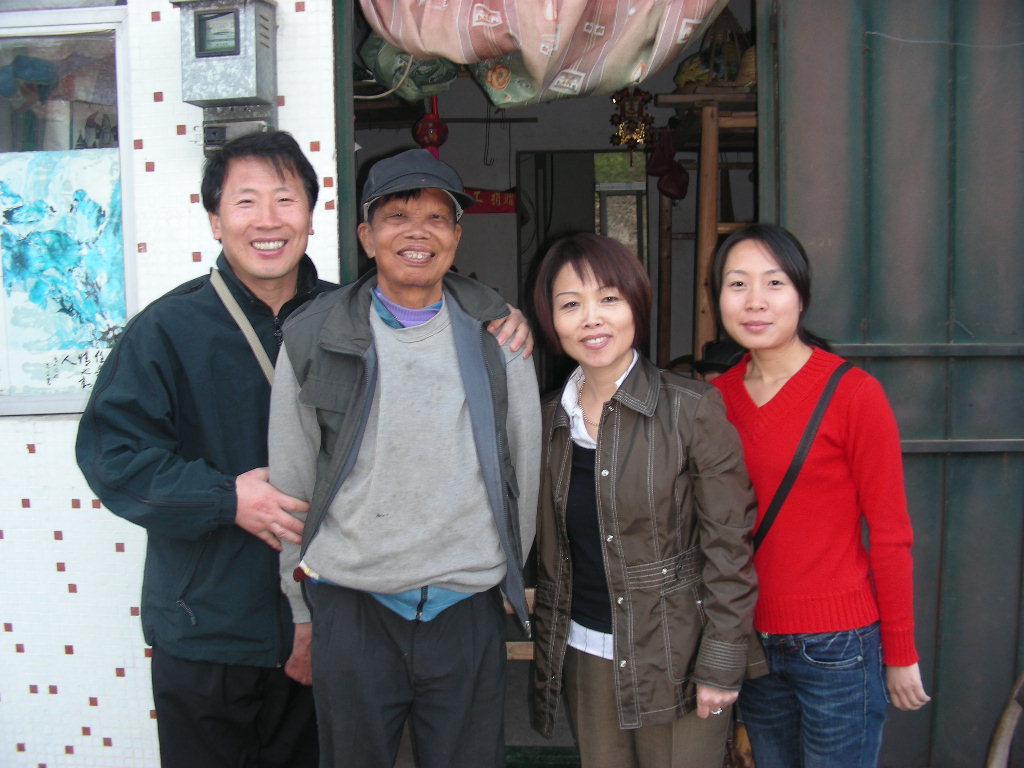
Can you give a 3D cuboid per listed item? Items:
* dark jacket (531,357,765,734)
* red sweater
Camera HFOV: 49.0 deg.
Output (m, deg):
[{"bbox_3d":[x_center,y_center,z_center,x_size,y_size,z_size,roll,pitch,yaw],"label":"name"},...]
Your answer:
[{"bbox_3d":[0.228,0.275,1.990,0.460,0.640,0.270,1,5,21],"label":"dark jacket"},{"bbox_3d":[0.535,0.219,2.050,0.440,0.570,0.260,1,5,22],"label":"red sweater"}]

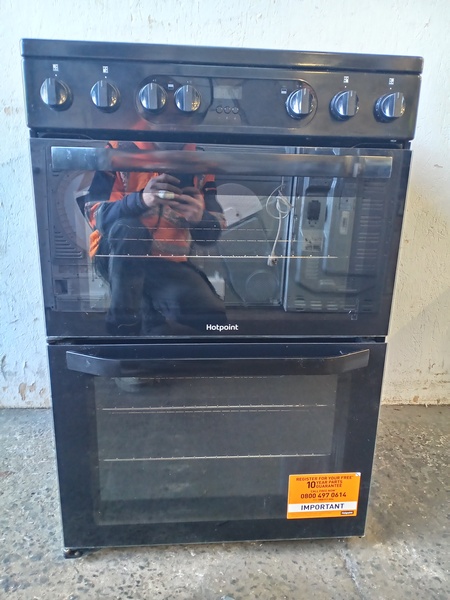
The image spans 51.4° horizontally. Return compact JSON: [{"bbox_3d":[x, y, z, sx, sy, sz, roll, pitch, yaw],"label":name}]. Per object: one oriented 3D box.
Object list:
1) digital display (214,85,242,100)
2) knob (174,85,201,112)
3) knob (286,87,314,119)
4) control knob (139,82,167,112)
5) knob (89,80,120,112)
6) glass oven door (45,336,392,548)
[{"bbox_3d":[0.005,-0.314,0.709,0.039,0.018,0.006,0,16,-4],"label":"digital display"},{"bbox_3d":[-0.055,-0.297,0.694,0.040,0.040,0.025,0,16,-4],"label":"knob"},{"bbox_3d":[0.114,-0.297,0.706,0.040,0.040,0.025,0,16,-4],"label":"knob"},{"bbox_3d":[-0.106,-0.297,0.690,0.040,0.040,0.025,0,16,-4],"label":"control knob"},{"bbox_3d":[-0.174,-0.297,0.685,0.040,0.040,0.025,0,16,-4],"label":"knob"},{"bbox_3d":[-0.009,0.280,0.871,0.595,0.420,0.065,0,16,-4],"label":"glass oven door"}]

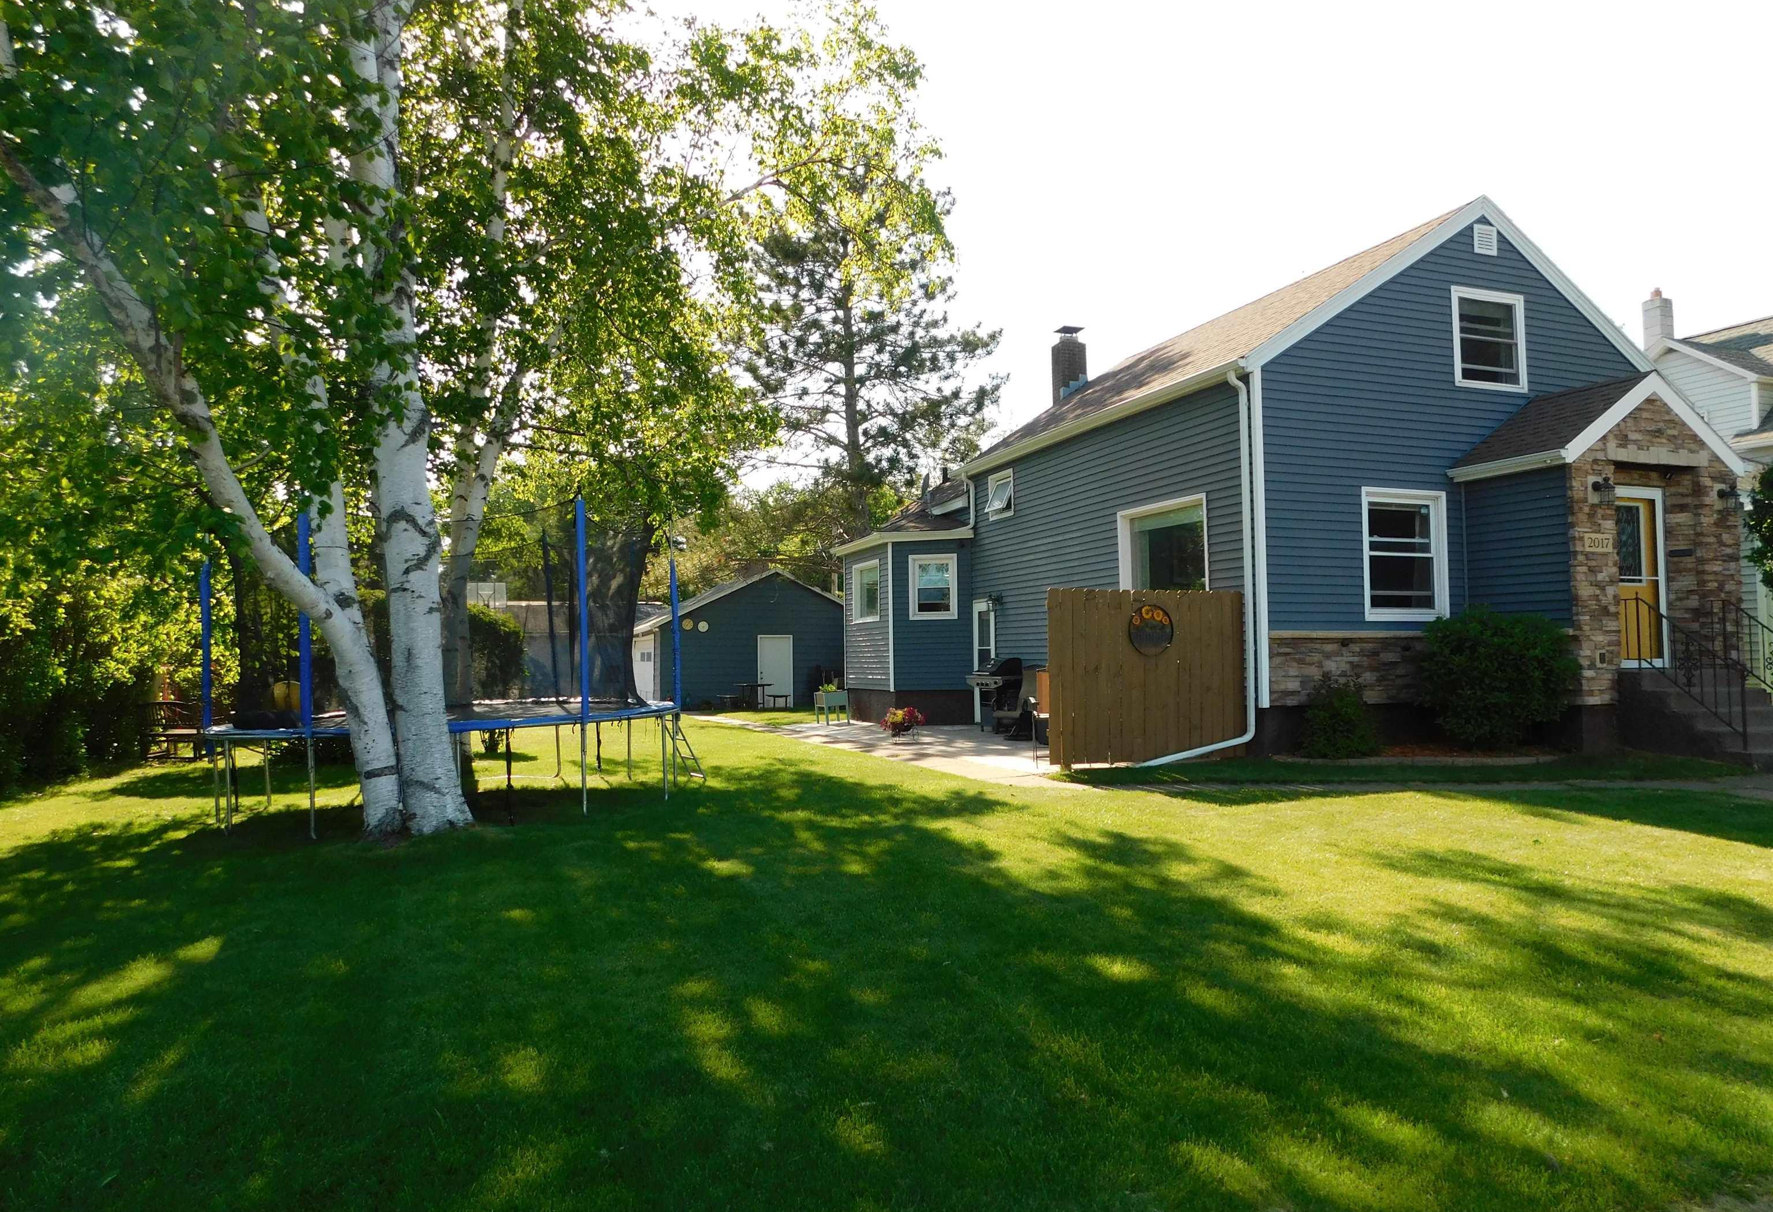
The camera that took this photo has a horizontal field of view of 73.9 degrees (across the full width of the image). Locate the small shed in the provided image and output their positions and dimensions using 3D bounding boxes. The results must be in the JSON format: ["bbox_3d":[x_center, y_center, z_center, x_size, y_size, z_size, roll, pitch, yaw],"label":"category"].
[{"bbox_3d":[-4.240,1.071,36.598,7.300,3.950,7.000,1,-3,-21],"label":"small shed"}]

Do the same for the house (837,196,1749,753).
[{"bbox_3d":[5.091,-1.425,17.706,8.650,6.580,11.500,1,-3,-21],"label":"house"}]

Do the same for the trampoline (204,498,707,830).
[{"bbox_3d":[-4.346,0.542,11.929,4.550,2.800,4.500,0,-2,-20],"label":"trampoline"}]

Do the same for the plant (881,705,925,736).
[{"bbox_3d":[0.212,1.490,15.000,0.570,0.460,0.550,0,-3,1],"label":"plant"}]

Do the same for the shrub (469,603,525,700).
[{"bbox_3d":[-5.787,1.048,17.300,1.150,2.150,1.150,1,-3,-18],"label":"shrub"}]

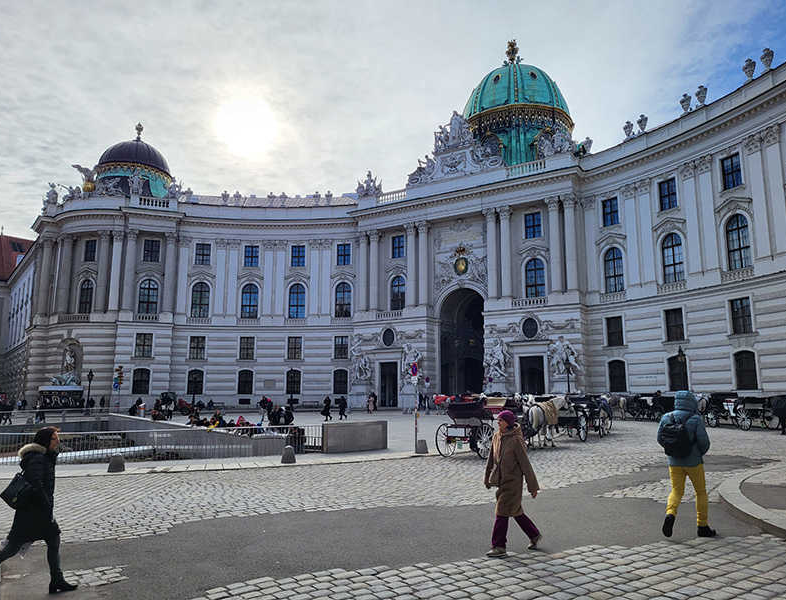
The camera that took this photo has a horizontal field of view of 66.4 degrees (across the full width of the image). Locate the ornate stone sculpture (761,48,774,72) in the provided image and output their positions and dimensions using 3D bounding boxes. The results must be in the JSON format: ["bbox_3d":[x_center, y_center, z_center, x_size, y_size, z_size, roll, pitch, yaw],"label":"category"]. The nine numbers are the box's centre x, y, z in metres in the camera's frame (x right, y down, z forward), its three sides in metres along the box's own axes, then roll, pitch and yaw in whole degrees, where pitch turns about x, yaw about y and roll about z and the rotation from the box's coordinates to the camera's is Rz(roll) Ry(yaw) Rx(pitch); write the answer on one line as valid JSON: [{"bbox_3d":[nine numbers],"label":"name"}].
[{"bbox_3d":[26.398,-16.910,42.330,0.880,1.761,0.980,3,-10,-16],"label":"ornate stone sculpture"}]

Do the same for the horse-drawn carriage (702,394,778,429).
[{"bbox_3d":[17.432,5.650,30.089,1.650,1.750,3.200,2,-10,-13],"label":"horse-drawn carriage"}]

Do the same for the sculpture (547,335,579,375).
[{"bbox_3d":[14.742,4.799,51.955,2.500,3.600,1.600,-6,-11,32],"label":"sculpture"}]

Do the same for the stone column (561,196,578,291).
[{"bbox_3d":[15.331,-4.928,51.764,1.000,8.580,1.000,-6,-11,32],"label":"stone column"}]

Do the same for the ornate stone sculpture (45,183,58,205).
[{"bbox_3d":[-38.737,-11.985,68.261,1.250,2.600,1.200,-9,-13,44],"label":"ornate stone sculpture"}]

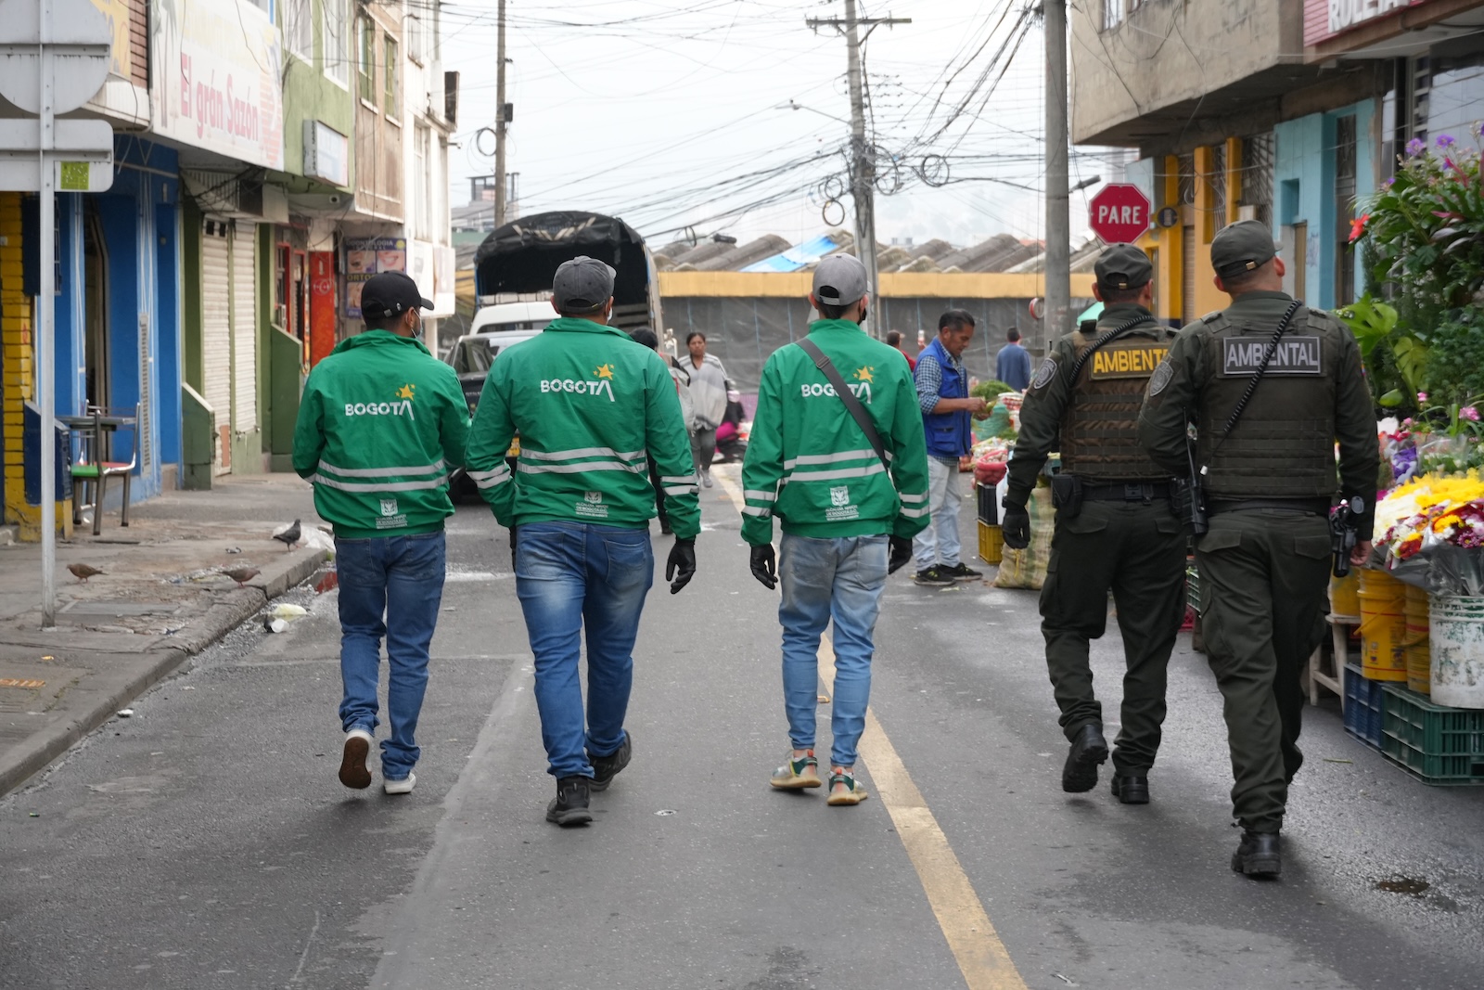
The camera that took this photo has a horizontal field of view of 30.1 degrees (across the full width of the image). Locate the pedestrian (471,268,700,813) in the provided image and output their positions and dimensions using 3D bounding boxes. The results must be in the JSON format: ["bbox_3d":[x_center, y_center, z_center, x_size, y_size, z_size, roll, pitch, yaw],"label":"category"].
[{"bbox_3d":[-0.495,0.122,8.580,0.700,1.730,0.720,0,3,-2],"label":"pedestrian"}]

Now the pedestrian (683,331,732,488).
[{"bbox_3d":[-0.386,-0.868,28.300,0.530,1.600,0.420,0,3,5],"label":"pedestrian"}]

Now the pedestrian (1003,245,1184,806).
[{"bbox_3d":[1.146,0.086,8.880,0.590,1.770,0.620,0,3,-1],"label":"pedestrian"}]

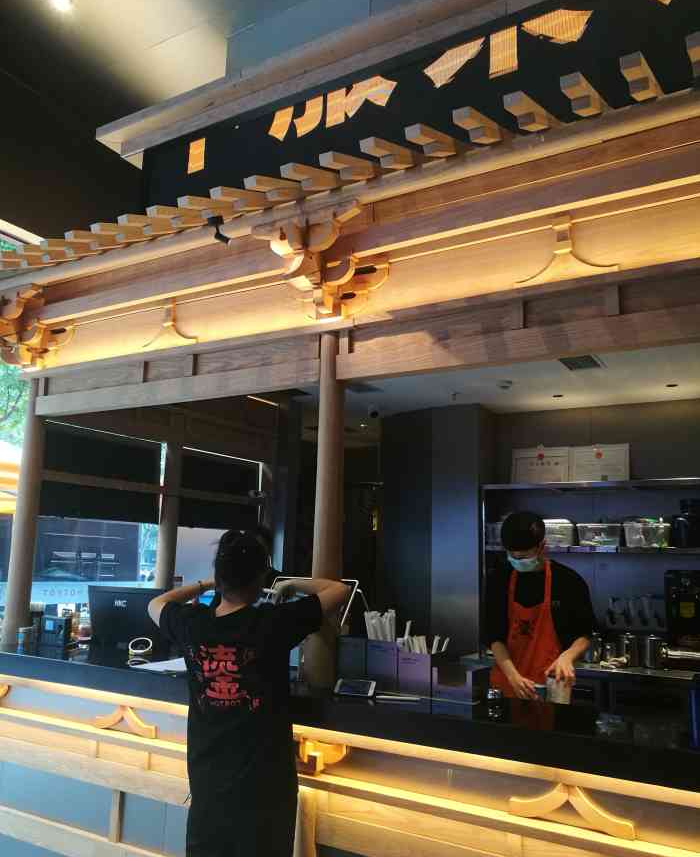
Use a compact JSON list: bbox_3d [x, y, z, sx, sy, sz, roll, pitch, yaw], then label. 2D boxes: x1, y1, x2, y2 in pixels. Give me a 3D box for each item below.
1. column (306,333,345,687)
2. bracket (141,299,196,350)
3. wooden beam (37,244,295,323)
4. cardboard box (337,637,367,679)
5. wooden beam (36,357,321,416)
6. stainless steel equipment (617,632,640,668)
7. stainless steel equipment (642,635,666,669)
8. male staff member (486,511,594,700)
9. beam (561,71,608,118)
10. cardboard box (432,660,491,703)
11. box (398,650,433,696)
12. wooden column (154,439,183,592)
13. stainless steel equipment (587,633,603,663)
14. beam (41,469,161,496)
[{"bbox_3d":[-0.092,0.311,3.028,0.124,1.424,0.124,1,-10,0],"label":"column"},{"bbox_3d":[-0.894,-0.523,3.684,0.363,0.258,0.051,-5,-11,31],"label":"bracket"},{"bbox_3d":[-0.941,-0.671,3.561,1.708,0.119,0.100,-5,-11,31],"label":"wooden beam"},{"bbox_3d":[0.041,0.923,2.892,0.138,0.190,0.135,-5,-11,31],"label":"cardboard box"},{"bbox_3d":[-0.922,-0.180,3.625,1.899,0.100,0.071,-5,-11,31],"label":"wooden beam"},{"bbox_3d":[1.572,1.254,4.109,0.120,0.175,0.120,-5,-11,31],"label":"stainless steel equipment"},{"bbox_3d":[1.720,1.260,4.112,0.118,0.173,0.118,-5,-11,31],"label":"stainless steel equipment"},{"bbox_3d":[0.757,1.165,2.857,0.470,1.680,0.400,-5,-11,31],"label":"male staff member"},{"bbox_3d":[0.780,-1.087,2.409,0.060,0.066,0.394,-5,7,31],"label":"beam"},{"bbox_3d":[0.404,0.919,2.633,0.150,0.114,0.167,-5,-11,31],"label":"cardboard box"},{"bbox_3d":[0.275,0.919,2.750,0.138,0.161,0.135,-5,-11,31],"label":"box"},{"bbox_3d":[-1.178,0.661,4.692,0.115,1.120,0.115,-5,-11,31],"label":"wooden column"},{"bbox_3d":[1.426,1.281,4.246,0.111,0.164,0.111,-5,-11,31],"label":"stainless steel equipment"},{"bbox_3d":[-1.498,0.341,4.523,0.051,0.061,0.975,-5,-11,31],"label":"beam"}]

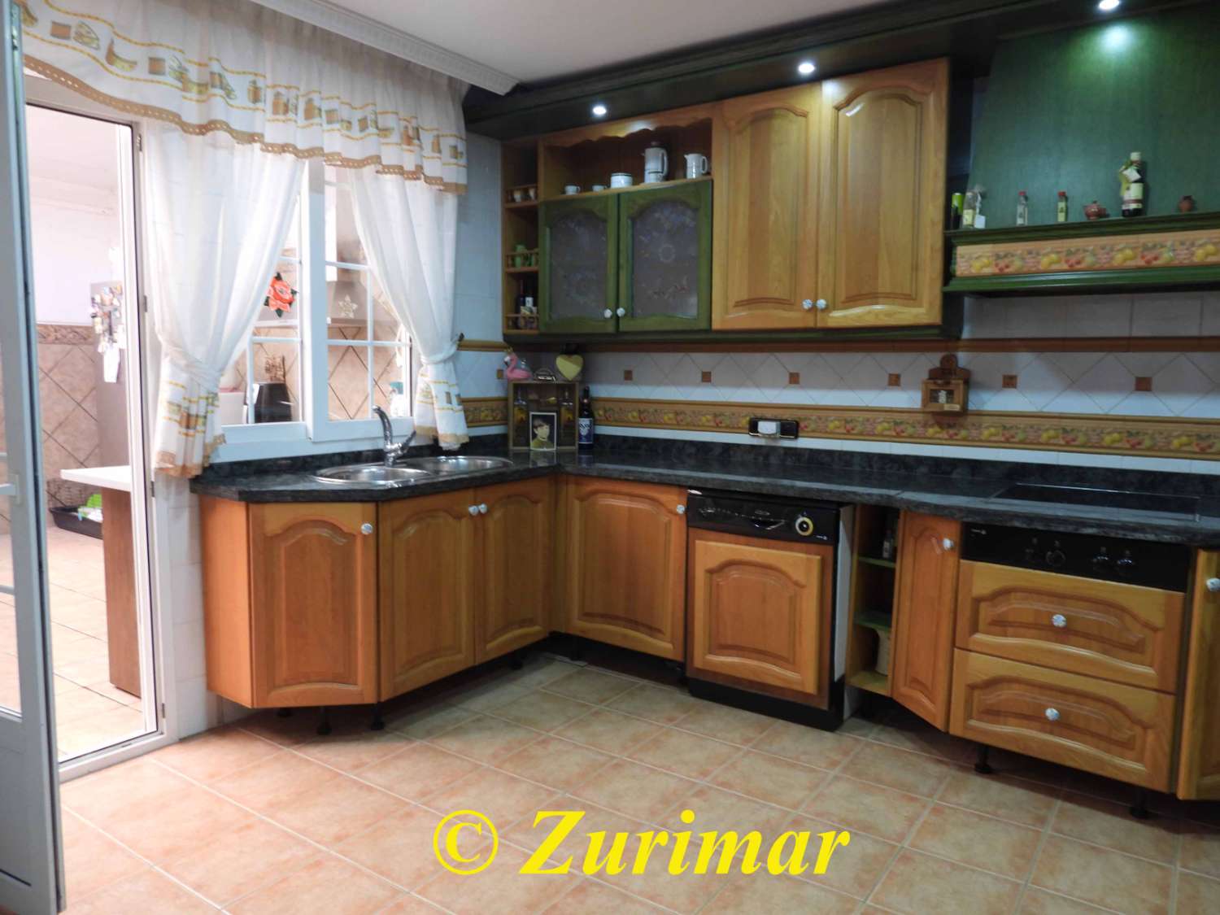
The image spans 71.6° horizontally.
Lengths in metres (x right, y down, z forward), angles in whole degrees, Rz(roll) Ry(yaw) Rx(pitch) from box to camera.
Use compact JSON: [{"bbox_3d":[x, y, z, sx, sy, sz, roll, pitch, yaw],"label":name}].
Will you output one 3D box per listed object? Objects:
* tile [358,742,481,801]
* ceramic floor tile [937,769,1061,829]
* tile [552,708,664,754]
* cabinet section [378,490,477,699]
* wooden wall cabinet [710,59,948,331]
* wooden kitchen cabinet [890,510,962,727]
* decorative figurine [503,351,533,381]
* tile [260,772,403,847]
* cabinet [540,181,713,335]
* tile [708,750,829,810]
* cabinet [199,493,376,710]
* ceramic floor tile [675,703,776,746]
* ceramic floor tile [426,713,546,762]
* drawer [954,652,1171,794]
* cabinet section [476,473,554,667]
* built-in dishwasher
[{"bbox_3d":[-0.614,1.020,2.742,0.307,0.010,0.307,4,6,35],"label":"tile"},{"bbox_3d":[1.203,1.052,2.624,0.307,0.010,0.307,4,6,35],"label":"ceramic floor tile"},{"bbox_3d":[-0.002,0.996,3.076,0.307,0.010,0.307,4,6,35],"label":"tile"},{"bbox_3d":[-0.879,0.468,3.280,0.520,0.710,0.470,4,6,35],"label":"cabinet section"},{"bbox_3d":[0.897,-0.971,3.363,0.920,0.920,0.334,4,6,34],"label":"wooden wall cabinet"},{"bbox_3d":[1.233,0.521,2.892,0.380,0.699,0.300,-1,6,-15],"label":"wooden kitchen cabinet"},{"bbox_3d":[-0.468,-0.465,4.300,0.142,0.148,0.075,0,5,-10],"label":"decorative figurine"},{"bbox_3d":[-0.792,1.041,2.487,0.307,0.010,0.307,4,6,35],"label":"tile"},{"bbox_3d":[0.142,-0.887,3.927,0.927,0.622,0.337,4,6,35],"label":"cabinet"},{"bbox_3d":[0.510,1.034,2.723,0.307,0.010,0.307,4,6,35],"label":"tile"},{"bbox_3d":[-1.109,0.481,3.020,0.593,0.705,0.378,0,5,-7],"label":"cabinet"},{"bbox_3d":[0.435,0.994,3.156,0.307,0.010,0.307,4,6,35],"label":"ceramic floor tile"},{"bbox_3d":[-0.428,0.984,2.951,0.300,0.010,0.300,4,6,35],"label":"ceramic floor tile"},{"bbox_3d":[1.455,0.752,2.703,0.588,0.281,0.460,4,6,35],"label":"drawer"},{"bbox_3d":[-0.620,0.427,3.622,0.573,0.702,0.474,4,6,34],"label":"cabinet section"},{"bbox_3d":[0.707,0.549,3.382,0.600,0.839,0.580,4,6,35],"label":"built-in dishwasher"}]

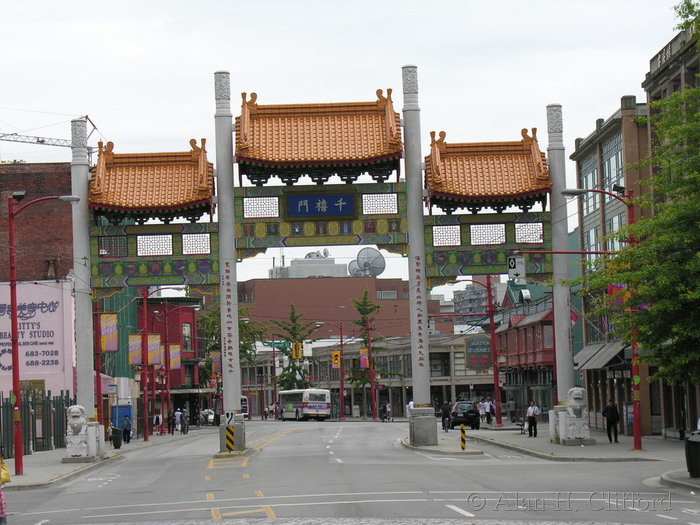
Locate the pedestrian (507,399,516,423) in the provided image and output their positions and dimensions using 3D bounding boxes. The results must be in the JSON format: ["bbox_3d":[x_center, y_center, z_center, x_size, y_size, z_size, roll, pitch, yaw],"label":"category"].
[{"bbox_3d":[10.994,10.067,129.000,0.520,1.680,0.420,-2,-4,0],"label":"pedestrian"}]

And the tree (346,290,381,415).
[{"bbox_3d":[1.614,9.027,186.000,4.000,12.570,4.000,-2,-4,0],"label":"tree"}]

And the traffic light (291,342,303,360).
[{"bbox_3d":[-4.391,7.304,156.000,0.780,1.330,0.350,-2,-4,0],"label":"traffic light"}]

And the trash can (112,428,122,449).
[{"bbox_3d":[-11.490,8.689,93.833,0.520,1.020,0.520,-2,-4,0],"label":"trash can"}]

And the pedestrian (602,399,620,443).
[{"bbox_3d":[10.357,6.273,75.000,0.620,1.700,0.400,-2,-4,0],"label":"pedestrian"}]

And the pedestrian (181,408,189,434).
[{"bbox_3d":[-11.039,10.633,126.755,0.550,1.680,0.380,0,-4,-20],"label":"pedestrian"}]

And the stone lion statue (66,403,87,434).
[{"bbox_3d":[-10.690,6.176,74.300,0.820,1.170,1.050,-2,-4,0],"label":"stone lion statue"}]

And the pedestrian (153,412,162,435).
[{"bbox_3d":[-12.906,10.734,127.355,0.550,1.680,0.380,-2,-4,0],"label":"pedestrian"}]

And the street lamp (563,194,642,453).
[{"bbox_3d":[8.793,2.024,66.297,2.650,9.100,0.450,-2,-4,0],"label":"street lamp"}]

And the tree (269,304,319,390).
[{"bbox_3d":[-5.555,10.126,192.000,5.300,11.770,5.000,-2,-4,0],"label":"tree"}]

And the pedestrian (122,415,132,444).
[{"bbox_3d":[-12.450,9.329,106.052,0.580,1.600,0.400,-2,-4,9],"label":"pedestrian"}]

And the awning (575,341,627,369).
[{"bbox_3d":[12.233,4.755,95.868,1.460,1.400,16.800,-2,-4,0],"label":"awning"}]

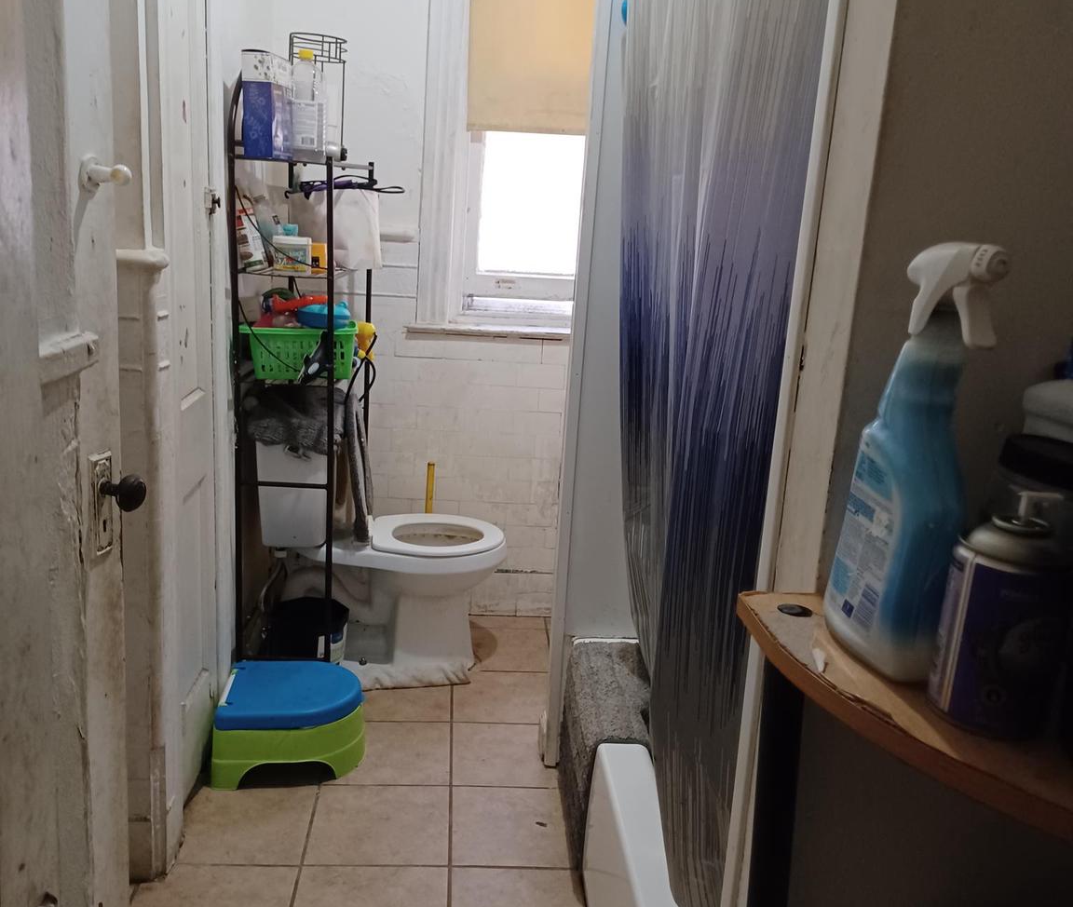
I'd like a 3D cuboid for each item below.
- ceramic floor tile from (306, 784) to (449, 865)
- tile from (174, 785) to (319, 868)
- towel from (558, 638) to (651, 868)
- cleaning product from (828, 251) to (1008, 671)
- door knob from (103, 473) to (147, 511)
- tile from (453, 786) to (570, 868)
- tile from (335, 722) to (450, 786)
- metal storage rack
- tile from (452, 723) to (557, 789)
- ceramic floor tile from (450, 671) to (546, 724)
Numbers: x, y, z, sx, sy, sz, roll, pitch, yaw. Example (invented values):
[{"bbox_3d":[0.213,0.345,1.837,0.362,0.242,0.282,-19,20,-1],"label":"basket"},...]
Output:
[{"bbox_3d":[-0.344,0.825,2.293,0.300,0.010,0.300,3,14,-5],"label":"ceramic floor tile"},{"bbox_3d":[-0.644,0.822,2.292,0.282,0.010,0.300,2,14,-5],"label":"tile"},{"bbox_3d":[0.153,0.676,2.359,0.165,0.310,0.480,3,14,-5],"label":"towel"},{"bbox_3d":[0.249,0.000,0.671,0.064,0.274,0.121,0,15,-13],"label":"cleaning product"},{"bbox_3d":[-0.618,0.058,1.545,0.058,0.056,0.056,7,14,12],"label":"door knob"},{"bbox_3d":[-0.053,0.846,2.343,0.280,0.010,0.300,2,14,-5],"label":"tile"},{"bbox_3d":[-0.366,0.751,2.588,0.300,0.010,0.300,3,14,-5],"label":"tile"},{"bbox_3d":[-0.624,-0.217,2.843,0.250,1.735,0.620,3,14,-1],"label":"metal storage rack"},{"bbox_3d":[-0.062,0.765,2.614,0.300,0.010,0.300,3,14,-5],"label":"tile"},{"bbox_3d":[-0.084,0.691,2.909,0.300,0.010,0.300,3,14,-5],"label":"ceramic floor tile"}]

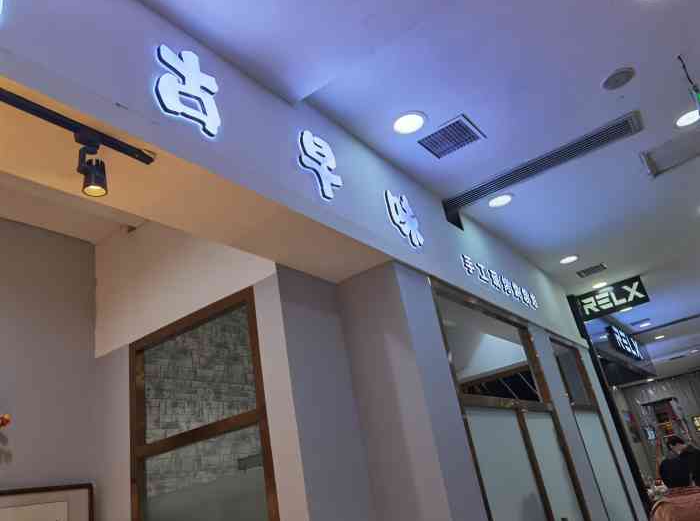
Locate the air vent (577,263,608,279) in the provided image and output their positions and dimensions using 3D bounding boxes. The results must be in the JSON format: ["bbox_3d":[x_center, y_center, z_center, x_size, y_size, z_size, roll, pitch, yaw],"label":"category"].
[{"bbox_3d":[2.872,0.119,6.476,0.316,0.030,0.292,-24,-27,29],"label":"air vent"}]

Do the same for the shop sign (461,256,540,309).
[{"bbox_3d":[1.329,0.216,4.640,0.045,0.189,1.706,-24,-27,29],"label":"shop sign"}]

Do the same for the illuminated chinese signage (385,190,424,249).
[{"bbox_3d":[0.344,-0.255,3.351,0.045,0.343,0.367,-24,-27,29],"label":"illuminated chinese signage"}]

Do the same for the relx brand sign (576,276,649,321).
[{"bbox_3d":[3.283,0.492,6.834,0.784,0.335,0.100,-24,-27,29],"label":"relx brand sign"}]

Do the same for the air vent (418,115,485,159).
[{"bbox_3d":[0.646,-0.771,3.469,0.328,0.030,0.328,-24,-27,29],"label":"air vent"}]

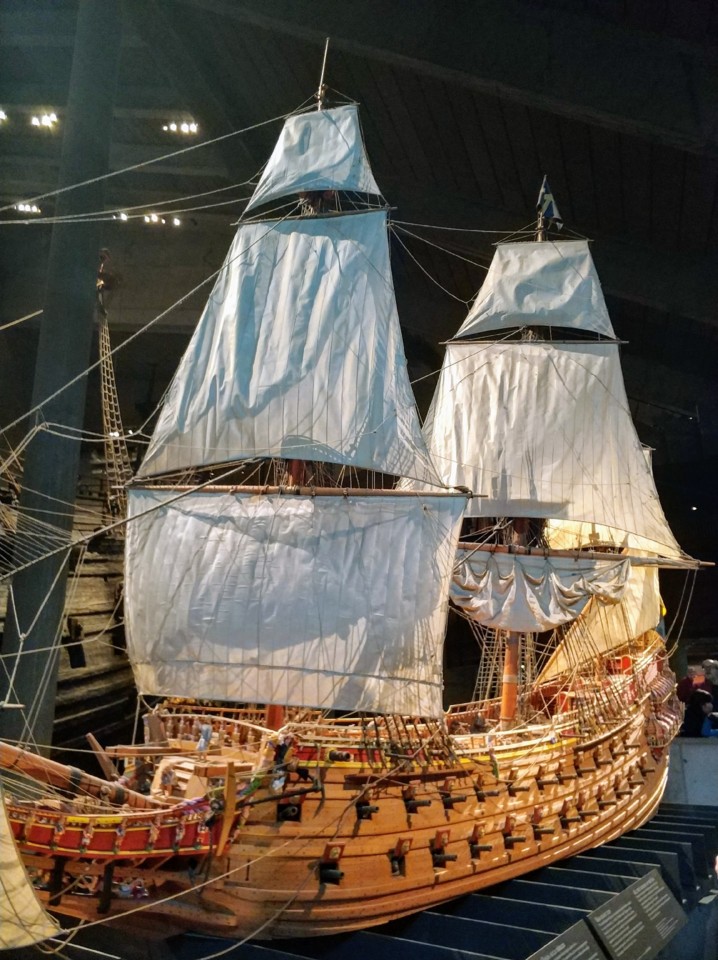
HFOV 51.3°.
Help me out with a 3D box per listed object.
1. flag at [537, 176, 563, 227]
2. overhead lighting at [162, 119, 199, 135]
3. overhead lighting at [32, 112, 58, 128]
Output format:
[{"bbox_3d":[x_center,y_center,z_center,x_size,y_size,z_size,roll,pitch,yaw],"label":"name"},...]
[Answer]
[{"bbox_3d":[1.450,-2.112,5.693,0.210,0.400,0.090,3,-17,-10],"label":"flag"},{"bbox_3d":[-5.813,-11.513,24.361,1.150,0.380,0.380,4,-17,-15],"label":"overhead lighting"},{"bbox_3d":[-10.117,-11.565,24.062,0.900,0.380,0.380,8,-18,-26],"label":"overhead lighting"}]

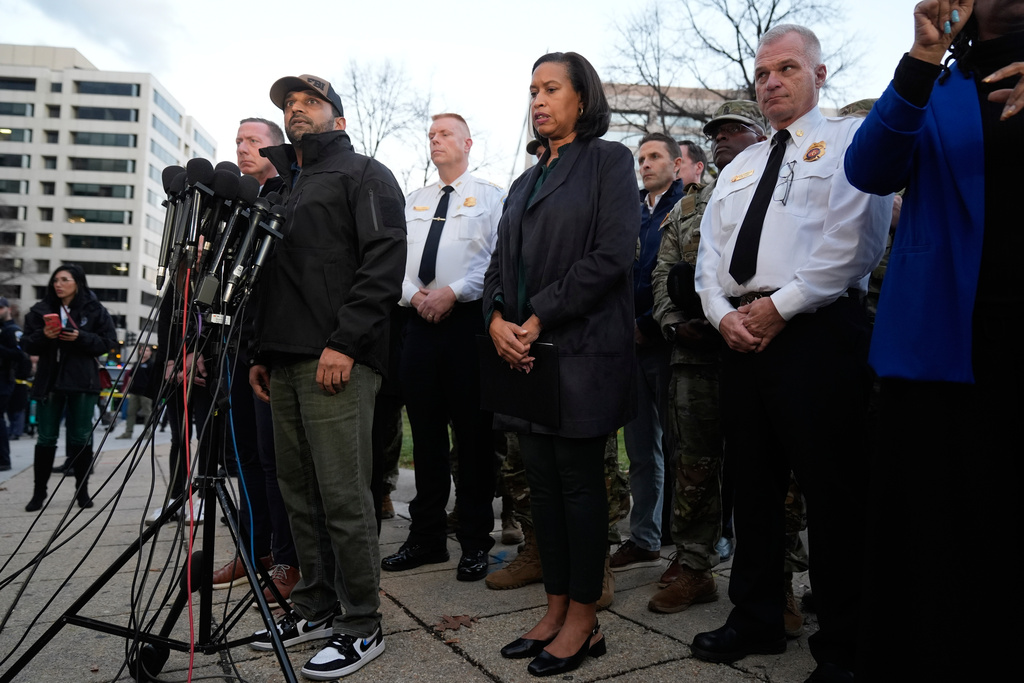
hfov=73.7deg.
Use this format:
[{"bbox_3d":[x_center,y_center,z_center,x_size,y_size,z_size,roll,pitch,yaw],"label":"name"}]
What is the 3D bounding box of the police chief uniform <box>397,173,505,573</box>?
[{"bbox_3d":[-0.273,0.130,2.896,0.540,1.620,0.360,-2,-5,25],"label":"police chief uniform"}]

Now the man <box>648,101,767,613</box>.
[{"bbox_3d":[0.774,0.028,2.413,0.410,1.800,0.560,4,-6,-40],"label":"man"}]

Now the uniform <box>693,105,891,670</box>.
[{"bbox_3d":[0.748,0.114,1.852,0.400,1.540,0.550,3,-5,-30],"label":"uniform"}]

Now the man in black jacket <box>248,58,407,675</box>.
[{"bbox_3d":[-0.528,0.029,2.009,0.530,1.710,0.400,-4,-6,43],"label":"man in black jacket"}]

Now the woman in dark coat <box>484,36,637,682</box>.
[{"bbox_3d":[0.152,0.024,1.979,0.370,1.710,0.470,4,-6,-35],"label":"woman in dark coat"}]

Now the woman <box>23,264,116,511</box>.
[{"bbox_3d":[-2.982,0.281,4.616,0.540,1.630,0.420,2,-5,-20],"label":"woman"}]

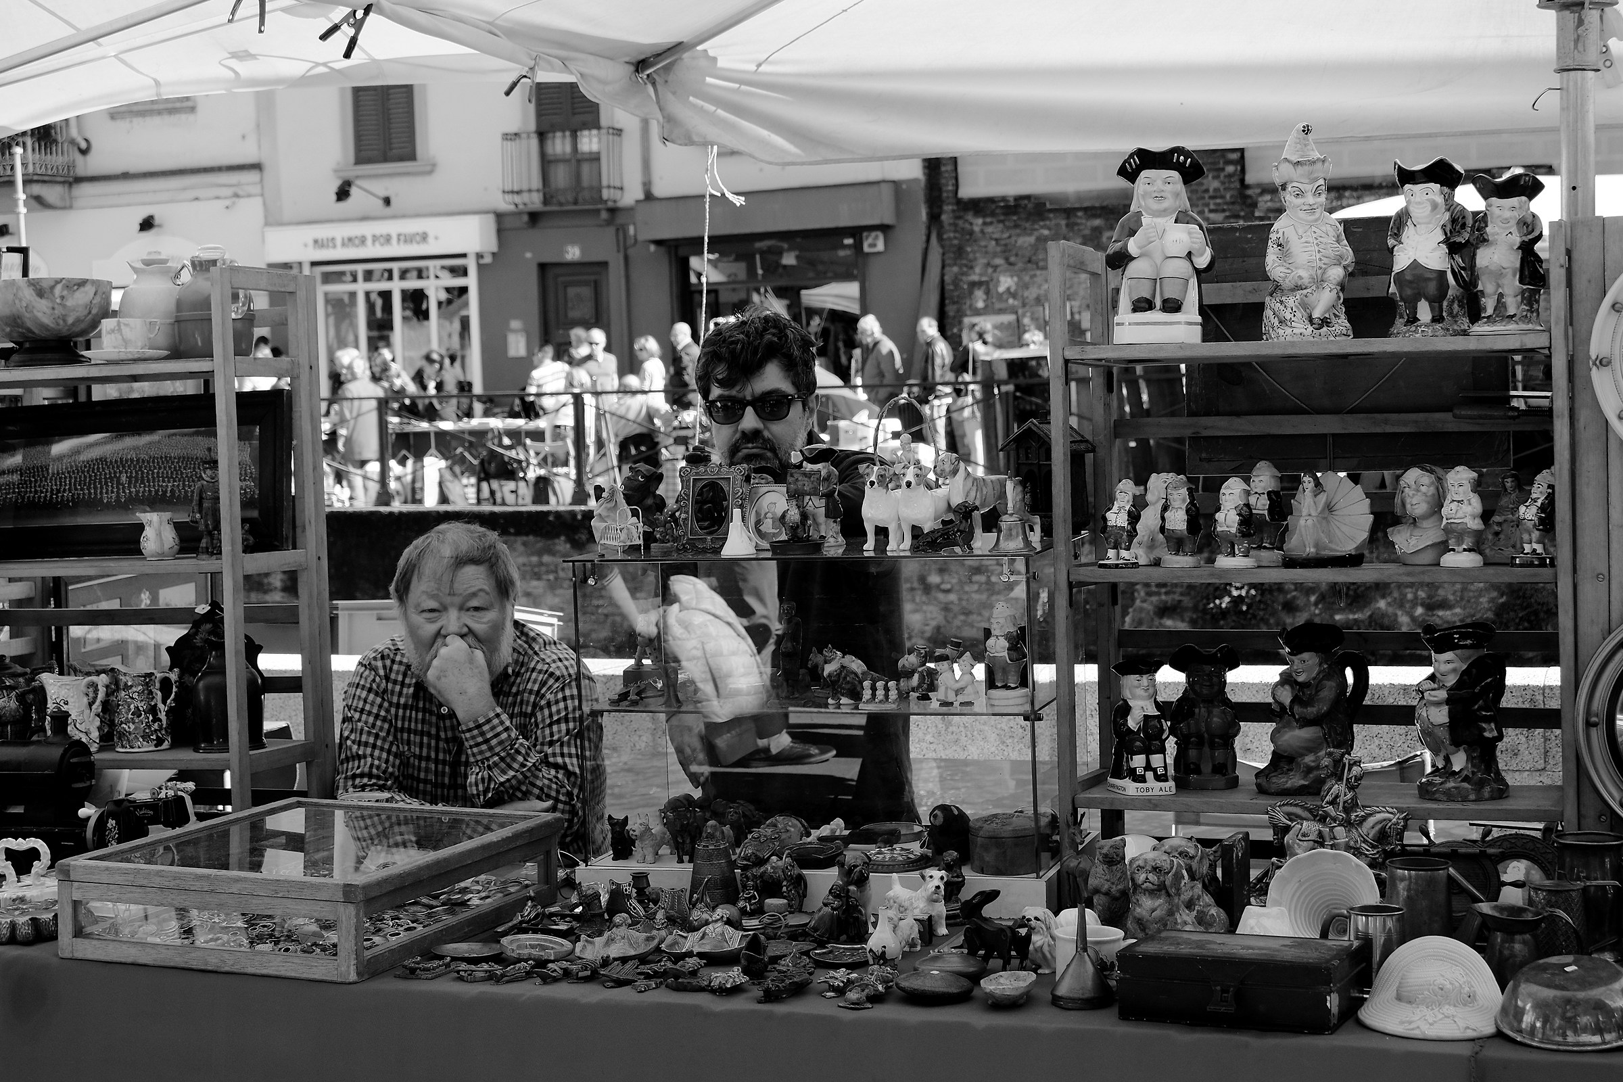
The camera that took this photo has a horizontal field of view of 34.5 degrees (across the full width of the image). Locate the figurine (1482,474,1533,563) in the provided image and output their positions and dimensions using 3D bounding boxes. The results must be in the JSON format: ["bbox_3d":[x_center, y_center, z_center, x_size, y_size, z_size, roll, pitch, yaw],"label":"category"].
[{"bbox_3d":[0.975,-0.035,3.671,0.073,0.126,0.070,-1,2,18],"label":"figurine"}]

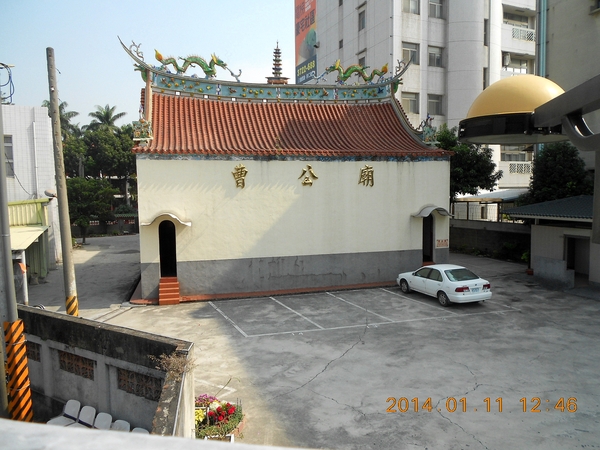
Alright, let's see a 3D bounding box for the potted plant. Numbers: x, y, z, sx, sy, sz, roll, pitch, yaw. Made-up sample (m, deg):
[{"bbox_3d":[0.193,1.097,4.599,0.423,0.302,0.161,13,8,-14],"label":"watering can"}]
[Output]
[{"bbox_3d":[-1.509,3.628,8.450,1.000,0.600,0.950,-1,5,0],"label":"potted plant"}]

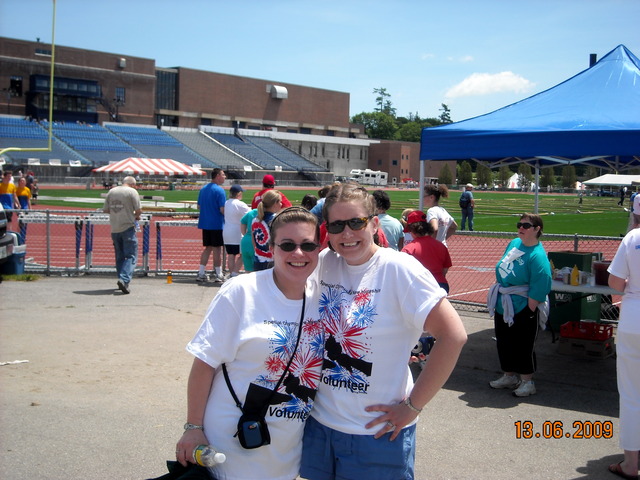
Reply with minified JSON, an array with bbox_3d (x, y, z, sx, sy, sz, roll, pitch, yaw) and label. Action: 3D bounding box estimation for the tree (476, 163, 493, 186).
[{"bbox_3d":[31.959,-12.725,176.000,2.914,5.828,2.914,1,4,0],"label":"tree"}]

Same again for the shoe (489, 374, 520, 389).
[{"bbox_3d":[1.568,1.202,7.680,0.265,0.120,0.100,0,4,-18],"label":"shoe"}]

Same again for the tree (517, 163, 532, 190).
[{"bbox_3d":[38.923,-12.104,172.000,2.753,5.601,2.753,1,4,0],"label":"tree"}]

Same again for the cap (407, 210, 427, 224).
[{"bbox_3d":[0.928,-0.205,8.850,0.180,0.150,0.270,-3,-13,-46],"label":"cap"}]

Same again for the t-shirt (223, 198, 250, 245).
[{"bbox_3d":[-1.330,-0.290,14.600,0.480,0.720,0.320,2,4,18],"label":"t-shirt"}]

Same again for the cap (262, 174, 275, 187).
[{"bbox_3d":[-0.802,-0.936,14.250,0.180,0.150,0.270,1,1,-5],"label":"cap"}]

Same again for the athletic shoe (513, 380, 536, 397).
[{"bbox_3d":[1.718,1.244,7.600,0.265,0.120,0.100,-2,5,-42],"label":"athletic shoe"}]

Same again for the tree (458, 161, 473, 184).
[{"bbox_3d":[28.365,-12.628,176.000,2.526,5.634,2.526,1,4,0],"label":"tree"}]

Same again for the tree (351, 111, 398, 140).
[{"bbox_3d":[14.571,-24.175,240.000,12.982,20.002,12.982,1,4,0],"label":"tree"}]

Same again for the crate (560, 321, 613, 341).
[{"bbox_3d":[2.785,0.955,9.460,0.450,0.125,0.345,3,4,30],"label":"crate"}]

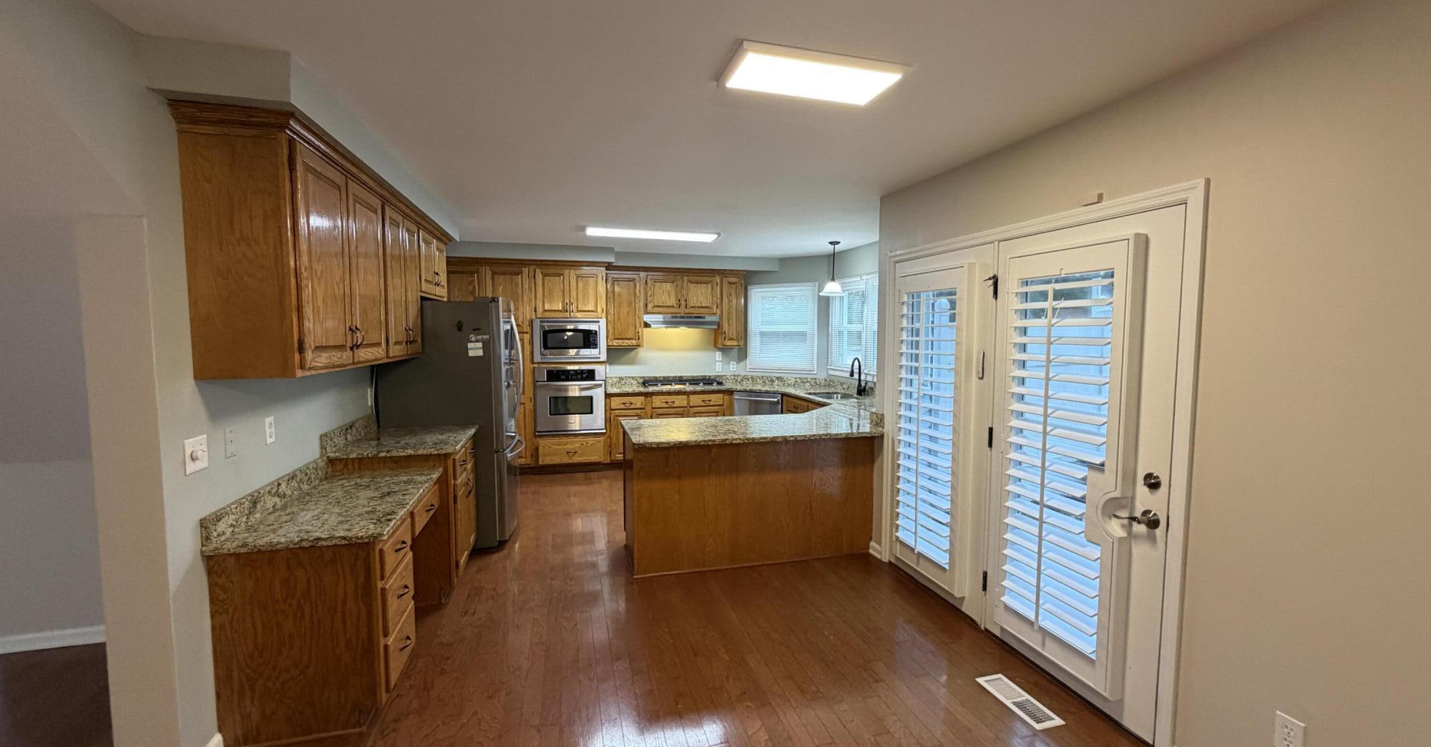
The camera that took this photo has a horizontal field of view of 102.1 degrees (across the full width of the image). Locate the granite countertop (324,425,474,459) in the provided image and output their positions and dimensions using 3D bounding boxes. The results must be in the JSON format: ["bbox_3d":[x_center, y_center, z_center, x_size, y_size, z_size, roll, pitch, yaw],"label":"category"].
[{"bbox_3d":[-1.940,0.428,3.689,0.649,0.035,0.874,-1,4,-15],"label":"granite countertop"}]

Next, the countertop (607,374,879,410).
[{"bbox_3d":[0.281,0.177,6.186,2.675,0.137,2.371,-1,4,-15],"label":"countertop"}]

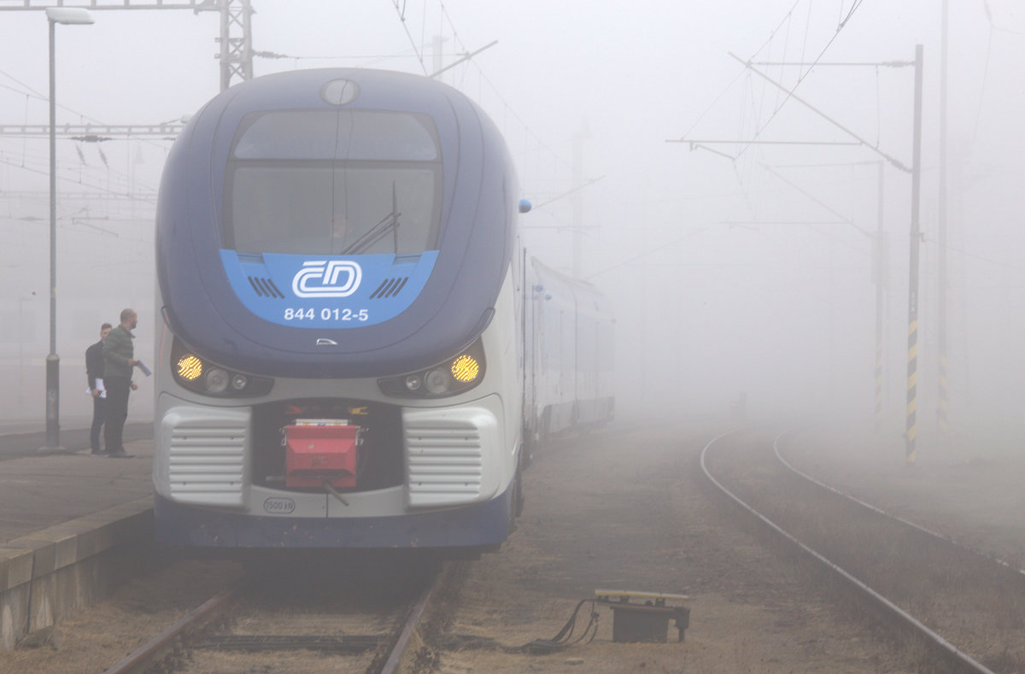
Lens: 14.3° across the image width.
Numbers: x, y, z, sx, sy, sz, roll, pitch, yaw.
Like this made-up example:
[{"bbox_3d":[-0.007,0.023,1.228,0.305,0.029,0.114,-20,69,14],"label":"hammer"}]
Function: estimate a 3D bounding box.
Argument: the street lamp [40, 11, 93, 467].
[{"bbox_3d":[-5.808,-1.378,53.000,0.730,5.780,0.380,0,0,0],"label":"street lamp"}]

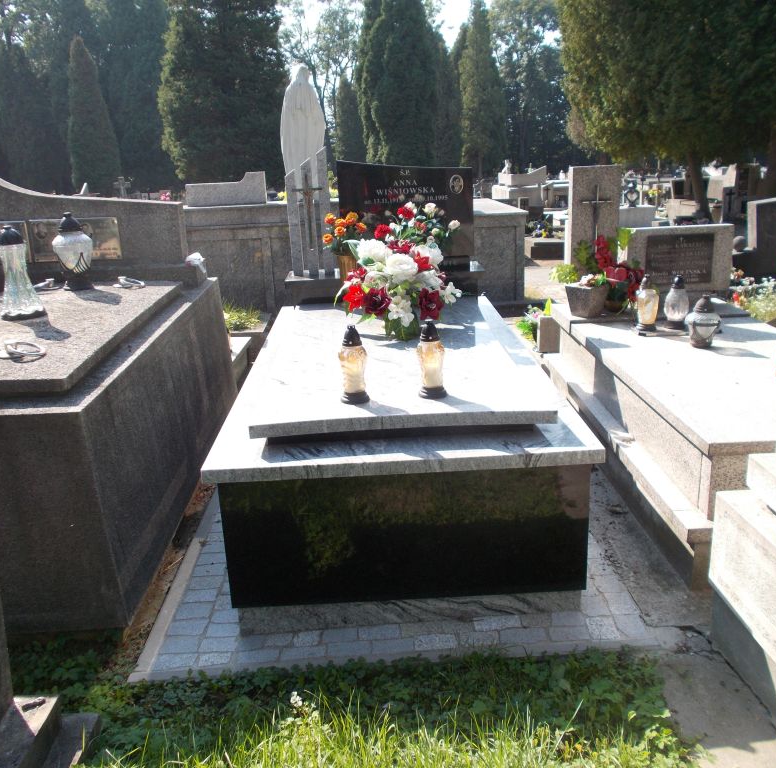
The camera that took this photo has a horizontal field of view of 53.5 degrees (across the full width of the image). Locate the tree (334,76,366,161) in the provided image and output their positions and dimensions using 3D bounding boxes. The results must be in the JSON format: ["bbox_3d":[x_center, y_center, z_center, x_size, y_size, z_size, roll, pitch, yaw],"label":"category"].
[{"bbox_3d":[-1.759,-11.328,34.159,1.400,4.600,1.400,-3,17,-1],"label":"tree"}]

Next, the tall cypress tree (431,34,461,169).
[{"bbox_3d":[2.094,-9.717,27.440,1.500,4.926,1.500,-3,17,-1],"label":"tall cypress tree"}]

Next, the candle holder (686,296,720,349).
[{"bbox_3d":[1.533,-0.309,3.719,0.165,0.250,0.165,-3,17,-1],"label":"candle holder"}]

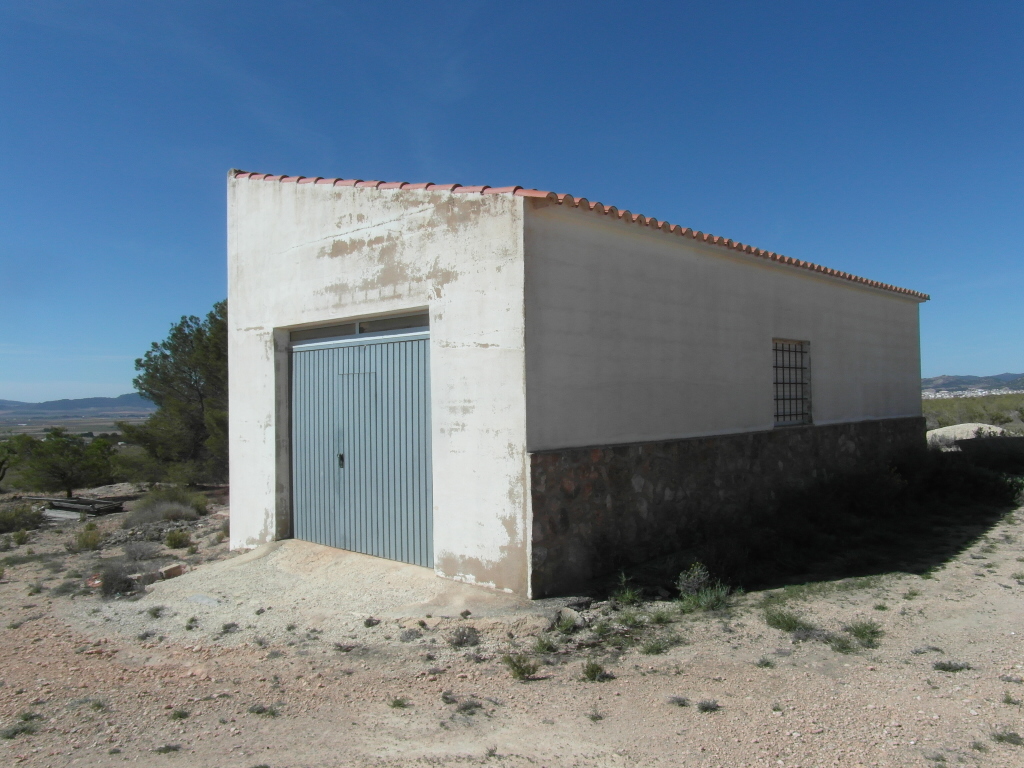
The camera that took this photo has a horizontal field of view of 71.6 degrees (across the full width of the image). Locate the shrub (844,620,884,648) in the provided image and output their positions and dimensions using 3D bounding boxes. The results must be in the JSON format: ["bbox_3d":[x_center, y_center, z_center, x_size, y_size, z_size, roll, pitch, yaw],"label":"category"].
[{"bbox_3d":[2.206,1.554,4.446,0.250,0.148,0.222,-1,-1,0],"label":"shrub"}]

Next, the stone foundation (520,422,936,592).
[{"bbox_3d":[3.586,1.110,9.005,9.975,1.123,0.300,0,-1,-45],"label":"stone foundation"}]

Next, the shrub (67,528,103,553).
[{"bbox_3d":[-5.932,2.150,9.851,0.493,0.290,0.443,0,-1,-31],"label":"shrub"}]

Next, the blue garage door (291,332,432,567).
[{"bbox_3d":[-1.591,0.646,7.453,0.070,2.239,2.749,0,-1,-45],"label":"blue garage door"}]

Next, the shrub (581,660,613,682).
[{"bbox_3d":[0.471,1.602,3.985,0.161,0.100,0.145,-1,-1,6],"label":"shrub"}]

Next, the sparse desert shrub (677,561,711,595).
[{"bbox_3d":[1.418,1.523,5.555,0.263,0.284,0.236,-1,-1,14],"label":"sparse desert shrub"}]

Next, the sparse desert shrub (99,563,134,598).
[{"bbox_3d":[-3.793,1.856,6.808,0.340,0.291,0.306,0,-1,-29],"label":"sparse desert shrub"}]

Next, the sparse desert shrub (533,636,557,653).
[{"bbox_3d":[0.204,1.634,4.477,0.151,0.075,0.135,-1,-1,0],"label":"sparse desert shrub"}]

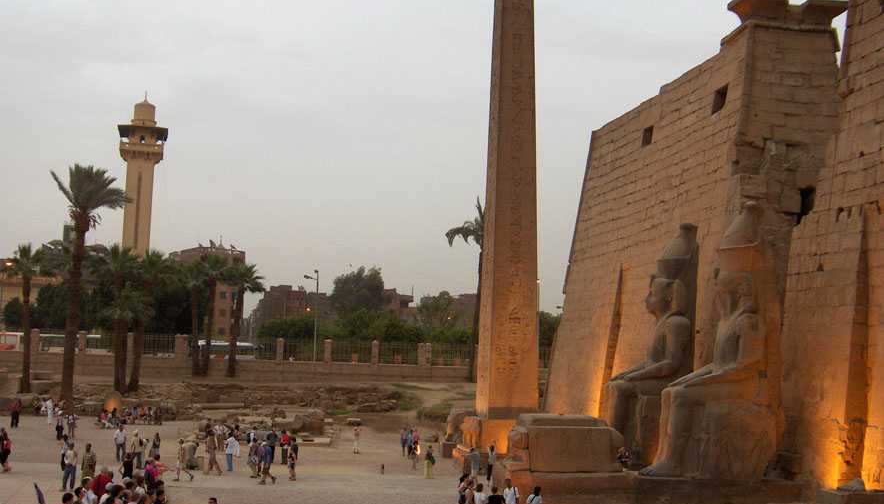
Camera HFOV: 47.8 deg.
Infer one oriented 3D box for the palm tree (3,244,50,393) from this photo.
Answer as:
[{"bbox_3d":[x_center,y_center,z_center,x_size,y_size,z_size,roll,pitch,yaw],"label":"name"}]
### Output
[{"bbox_3d":[-31.502,5.028,76.000,3.600,11.354,3.600,1,-8,0],"label":"palm tree"}]

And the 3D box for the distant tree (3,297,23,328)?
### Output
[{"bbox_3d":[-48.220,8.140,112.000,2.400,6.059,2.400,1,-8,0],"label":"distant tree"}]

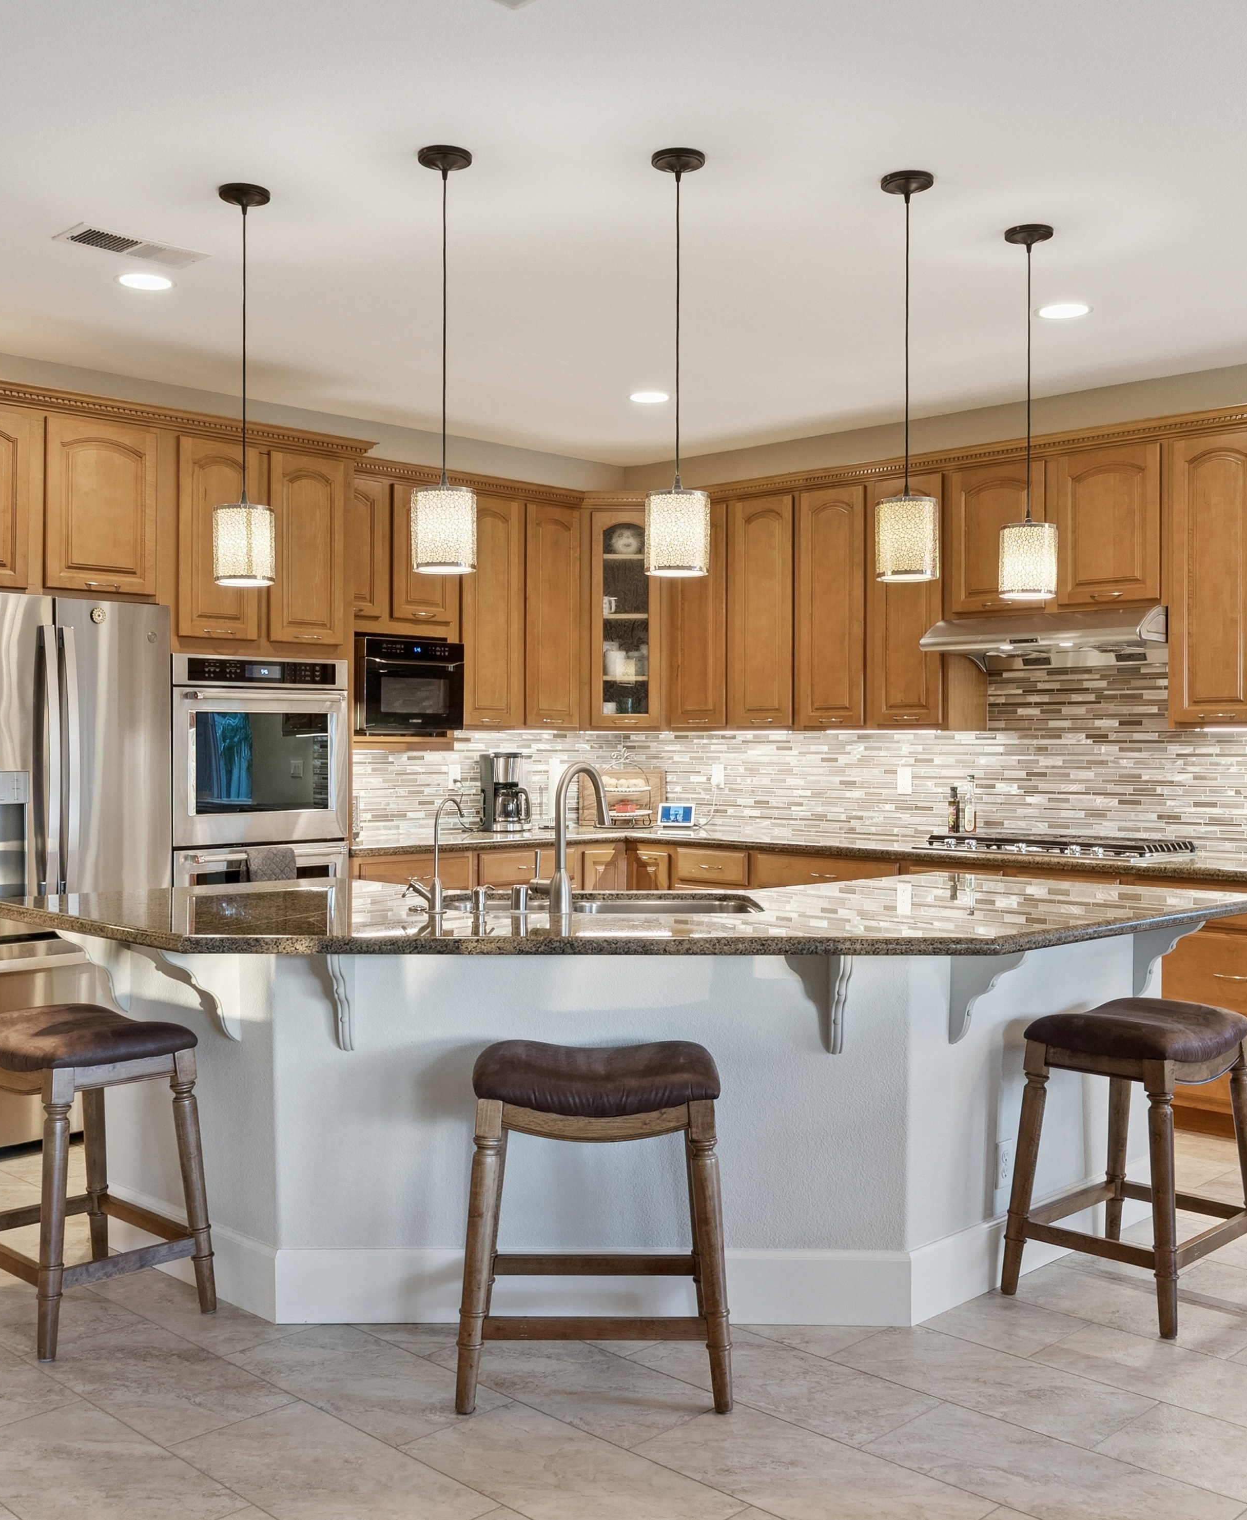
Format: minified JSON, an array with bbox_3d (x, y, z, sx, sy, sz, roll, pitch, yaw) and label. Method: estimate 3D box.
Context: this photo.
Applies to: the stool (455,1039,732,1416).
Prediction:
[{"bbox_3d":[-0.061,0.965,3.251,0.550,0.690,0.440,0,1,0],"label":"stool"}]

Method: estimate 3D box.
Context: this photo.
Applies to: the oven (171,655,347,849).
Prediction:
[{"bbox_3d":[-1.502,-0.035,5.788,0.600,0.690,0.755,1,1,44],"label":"oven"}]

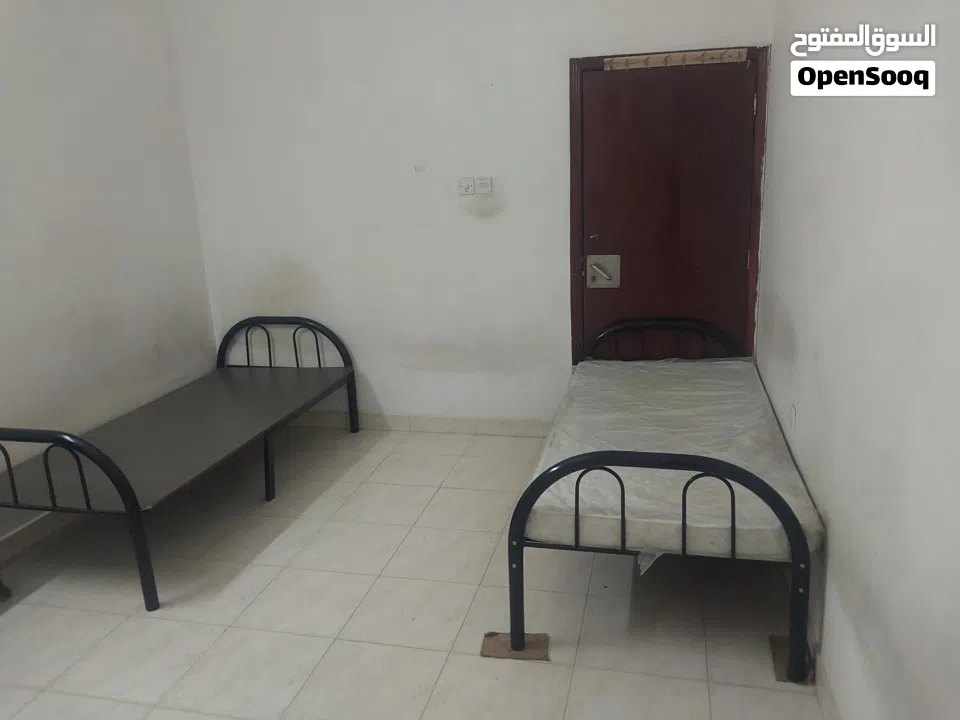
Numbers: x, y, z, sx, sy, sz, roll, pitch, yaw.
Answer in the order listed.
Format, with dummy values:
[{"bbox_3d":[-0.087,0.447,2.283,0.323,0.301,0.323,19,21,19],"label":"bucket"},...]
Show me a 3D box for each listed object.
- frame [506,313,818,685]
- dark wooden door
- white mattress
[{"bbox_3d":[0.771,0.380,3.501,0.940,0.724,1.952,2,16,14],"label":"frame"},{"bbox_3d":[0.954,-0.492,4.304,0.850,1.969,0.060,2,16,14],"label":"dark wooden door"},{"bbox_3d":[0.801,0.306,3.473,0.913,0.116,1.881,2,16,14],"label":"white mattress"}]

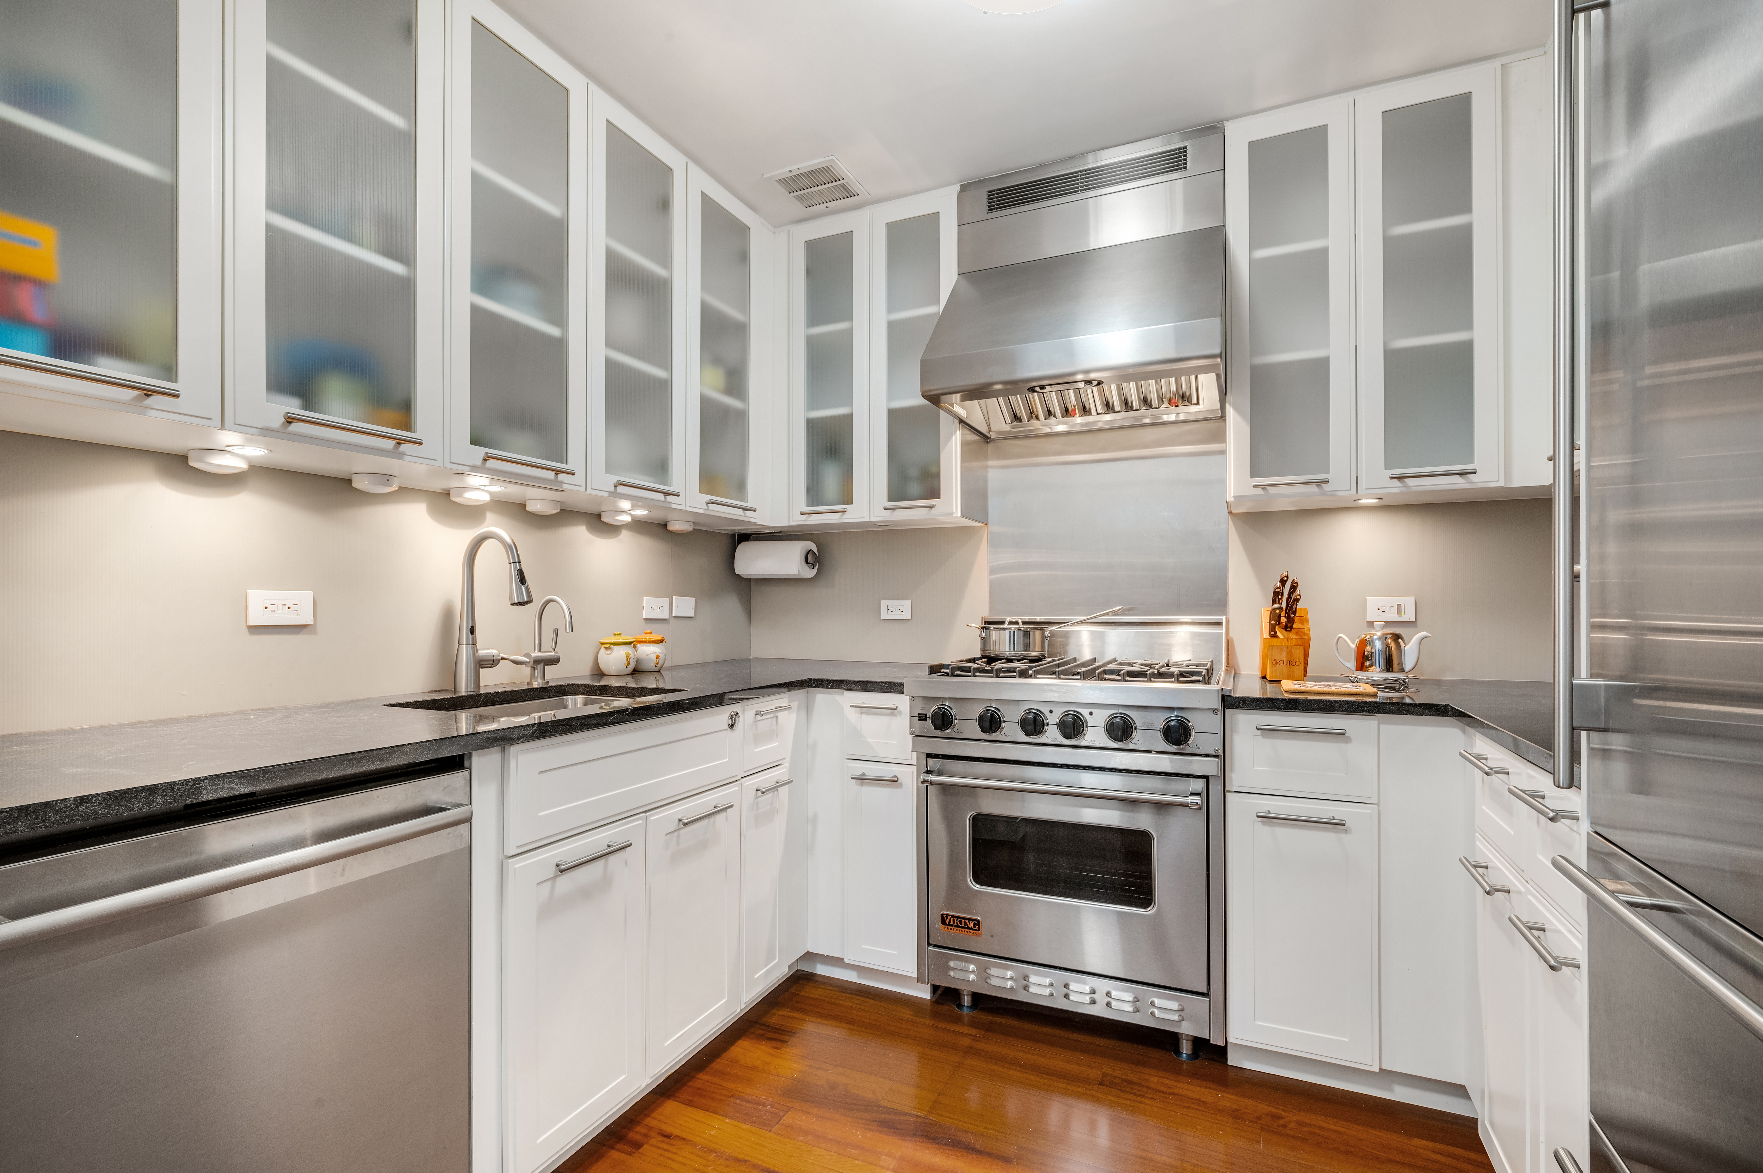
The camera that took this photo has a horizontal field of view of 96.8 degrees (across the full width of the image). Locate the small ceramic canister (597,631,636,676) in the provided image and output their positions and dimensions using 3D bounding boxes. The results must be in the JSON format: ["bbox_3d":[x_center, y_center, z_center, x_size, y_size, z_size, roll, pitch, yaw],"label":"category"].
[{"bbox_3d":[-0.815,0.204,2.415,0.113,0.135,0.113,0,-1,-19],"label":"small ceramic canister"}]

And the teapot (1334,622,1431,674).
[{"bbox_3d":[1.320,0.162,2.065,0.219,0.137,0.118,-1,-1,25],"label":"teapot"}]

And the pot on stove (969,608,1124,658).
[{"bbox_3d":[0.503,0.138,2.417,0.473,0.158,0.205,0,-1,9],"label":"pot on stove"}]

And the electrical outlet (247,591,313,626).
[{"bbox_3d":[-1.276,0.046,1.669,0.010,0.072,0.124,-1,-1,25],"label":"electrical outlet"}]

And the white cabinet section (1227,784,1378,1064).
[{"bbox_3d":[1.062,0.778,2.018,0.298,0.575,0.540,-1,-1,24],"label":"white cabinet section"}]

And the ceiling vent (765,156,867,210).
[{"bbox_3d":[-0.198,-1.252,2.462,0.250,0.015,0.250,-1,-1,25],"label":"ceiling vent"}]

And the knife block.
[{"bbox_3d":[1.147,0.159,2.226,0.127,0.204,0.175,0,-1,24],"label":"knife block"}]

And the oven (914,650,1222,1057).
[{"bbox_3d":[0.557,0.696,2.186,0.762,0.965,0.695,0,-1,24],"label":"oven"}]

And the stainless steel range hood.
[{"bbox_3d":[0.583,-0.892,2.287,0.760,0.745,0.622,-1,-1,25],"label":"stainless steel range hood"}]

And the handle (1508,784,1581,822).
[{"bbox_3d":[0.943,0.311,1.119,0.035,0.015,0.193,0,-1,24],"label":"handle"}]

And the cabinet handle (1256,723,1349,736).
[{"bbox_3d":[0.936,0.321,1.750,0.178,0.012,0.036,-1,-1,25],"label":"cabinet handle"}]

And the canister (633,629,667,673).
[{"bbox_3d":[-0.754,0.209,2.557,0.112,0.133,0.112,0,-1,-17],"label":"canister"}]

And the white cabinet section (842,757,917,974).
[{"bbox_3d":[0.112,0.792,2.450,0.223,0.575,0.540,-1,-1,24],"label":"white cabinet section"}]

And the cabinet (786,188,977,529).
[{"bbox_3d":[0.024,-0.714,2.667,0.618,1.014,0.330,0,-1,24],"label":"cabinet"}]

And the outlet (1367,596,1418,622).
[{"bbox_3d":[1.432,0.065,2.200,0.118,0.070,0.010,0,-1,24],"label":"outlet"}]

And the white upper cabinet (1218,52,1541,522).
[{"bbox_3d":[1.294,-0.732,2.096,0.668,1.003,0.330,0,-1,24],"label":"white upper cabinet"}]

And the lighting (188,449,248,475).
[{"bbox_3d":[-1.189,-0.222,1.407,0.080,0.029,0.080,0,-1,24],"label":"lighting"}]

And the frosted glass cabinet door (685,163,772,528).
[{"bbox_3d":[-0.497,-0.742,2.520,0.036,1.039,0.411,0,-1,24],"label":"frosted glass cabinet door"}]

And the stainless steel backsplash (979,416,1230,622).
[{"bbox_3d":[0.712,-0.205,2.553,0.757,0.625,0.014,-1,-1,25],"label":"stainless steel backsplash"}]

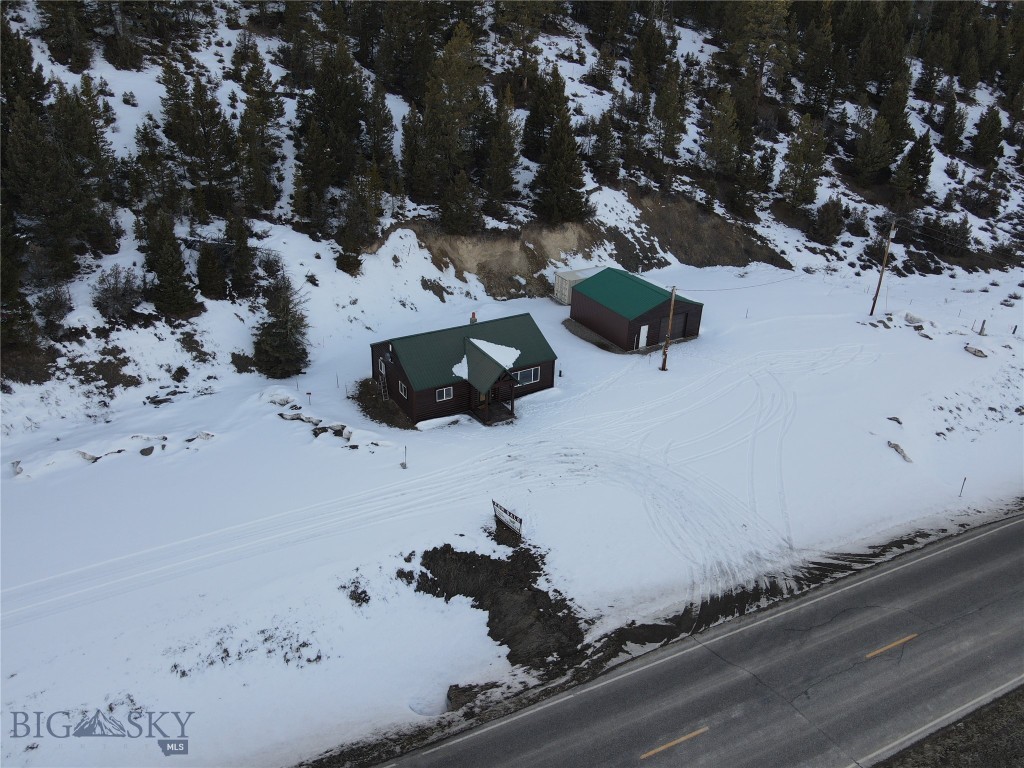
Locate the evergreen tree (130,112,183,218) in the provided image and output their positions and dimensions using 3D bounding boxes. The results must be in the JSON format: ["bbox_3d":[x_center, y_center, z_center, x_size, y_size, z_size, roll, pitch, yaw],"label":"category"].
[{"bbox_3d":[-32.768,-19.677,64.413,4.370,8.976,4.370,1,27,0],"label":"evergreen tree"}]

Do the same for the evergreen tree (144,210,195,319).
[{"bbox_3d":[-28.294,-9.633,57.638,4.094,8.883,4.094,1,27,0],"label":"evergreen tree"}]

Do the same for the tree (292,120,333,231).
[{"bbox_3d":[-18.419,-19.148,65.588,3.695,9.651,3.695,-5,28,-14],"label":"tree"}]

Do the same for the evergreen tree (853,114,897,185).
[{"bbox_3d":[49.831,-31.706,96.304,5.527,9.120,5.527,1,27,0],"label":"evergreen tree"}]

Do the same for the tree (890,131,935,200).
[{"bbox_3d":[52.659,-28.699,93.352,6.002,7.898,6.002,15,29,25],"label":"tree"}]

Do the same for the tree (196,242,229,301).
[{"bbox_3d":[-24.576,-9.236,58.259,2.626,4.631,2.626,-10,30,-21],"label":"tree"}]

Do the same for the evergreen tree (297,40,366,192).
[{"bbox_3d":[-17.600,-25.845,69.315,6.834,13.718,6.834,-5,28,-13],"label":"evergreen tree"}]

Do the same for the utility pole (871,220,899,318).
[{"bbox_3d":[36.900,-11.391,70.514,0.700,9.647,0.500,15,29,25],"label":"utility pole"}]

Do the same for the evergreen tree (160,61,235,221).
[{"bbox_3d":[-28.038,-21.775,63.498,6.500,12.277,6.200,-9,28,-21],"label":"evergreen tree"}]

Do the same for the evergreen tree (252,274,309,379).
[{"bbox_3d":[-18.236,-4.855,56.171,4.722,7.664,4.722,-7,27,-17],"label":"evergreen tree"}]

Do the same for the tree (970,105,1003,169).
[{"bbox_3d":[66.003,-34.535,98.761,4.611,7.719,4.611,17,30,28],"label":"tree"}]

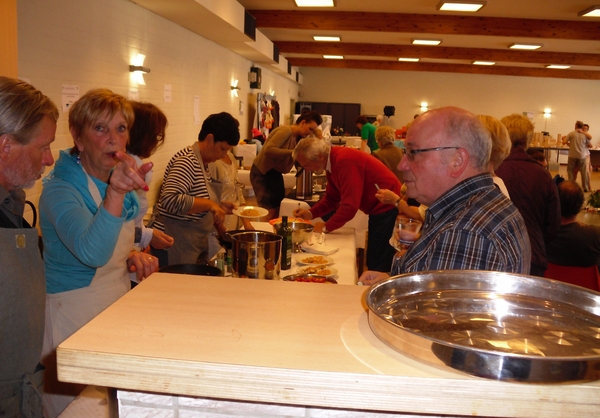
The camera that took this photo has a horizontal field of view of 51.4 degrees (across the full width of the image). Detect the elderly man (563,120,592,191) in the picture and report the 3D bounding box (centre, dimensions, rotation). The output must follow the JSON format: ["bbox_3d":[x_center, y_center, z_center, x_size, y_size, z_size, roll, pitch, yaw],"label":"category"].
[{"bbox_3d":[6.739,-1.275,15.154,0.620,1.710,0.420,7,10,26],"label":"elderly man"}]

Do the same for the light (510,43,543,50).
[{"bbox_3d":[4.642,-3.334,12.810,0.600,0.065,0.600,3,9,4],"label":"light"}]

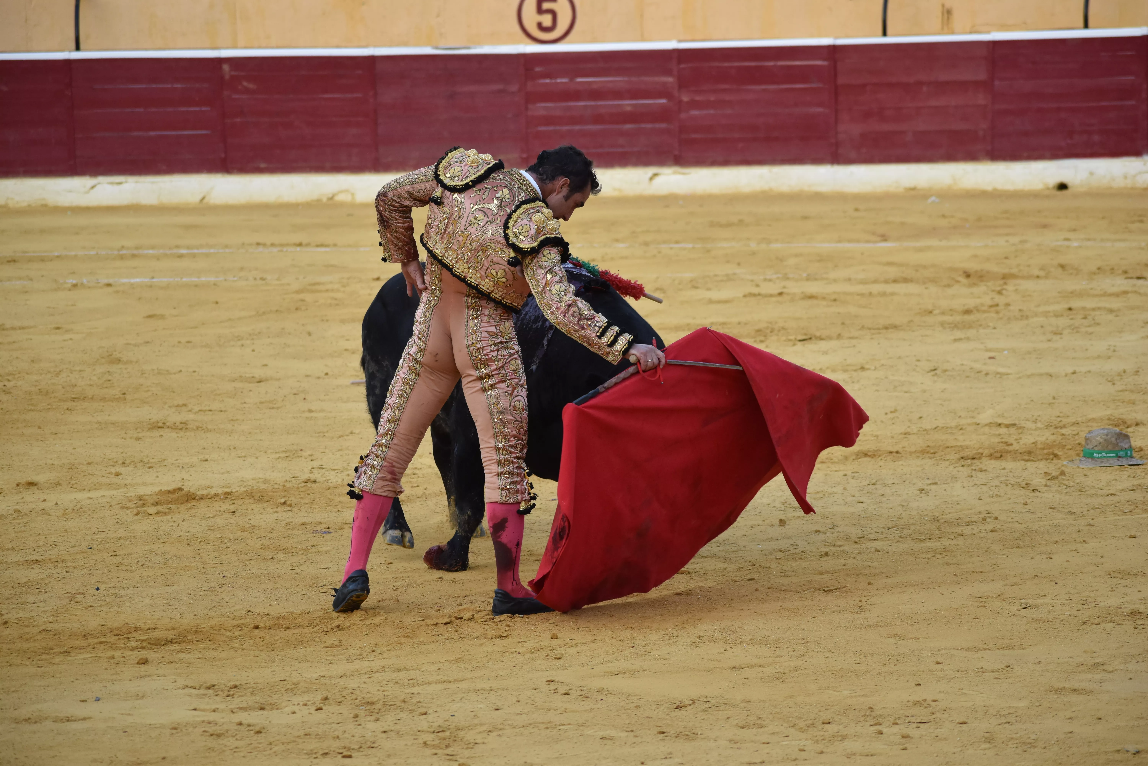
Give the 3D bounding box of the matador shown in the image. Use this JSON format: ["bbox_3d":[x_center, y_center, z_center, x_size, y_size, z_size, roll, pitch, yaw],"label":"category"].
[{"bbox_3d":[-0.245,-0.015,17.550,0.920,1.530,0.750,1,5,28],"label":"matador"}]

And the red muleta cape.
[{"bbox_3d":[0.405,0.275,17.500,1.030,0.920,0.500,-2,5,-15],"label":"red muleta cape"}]

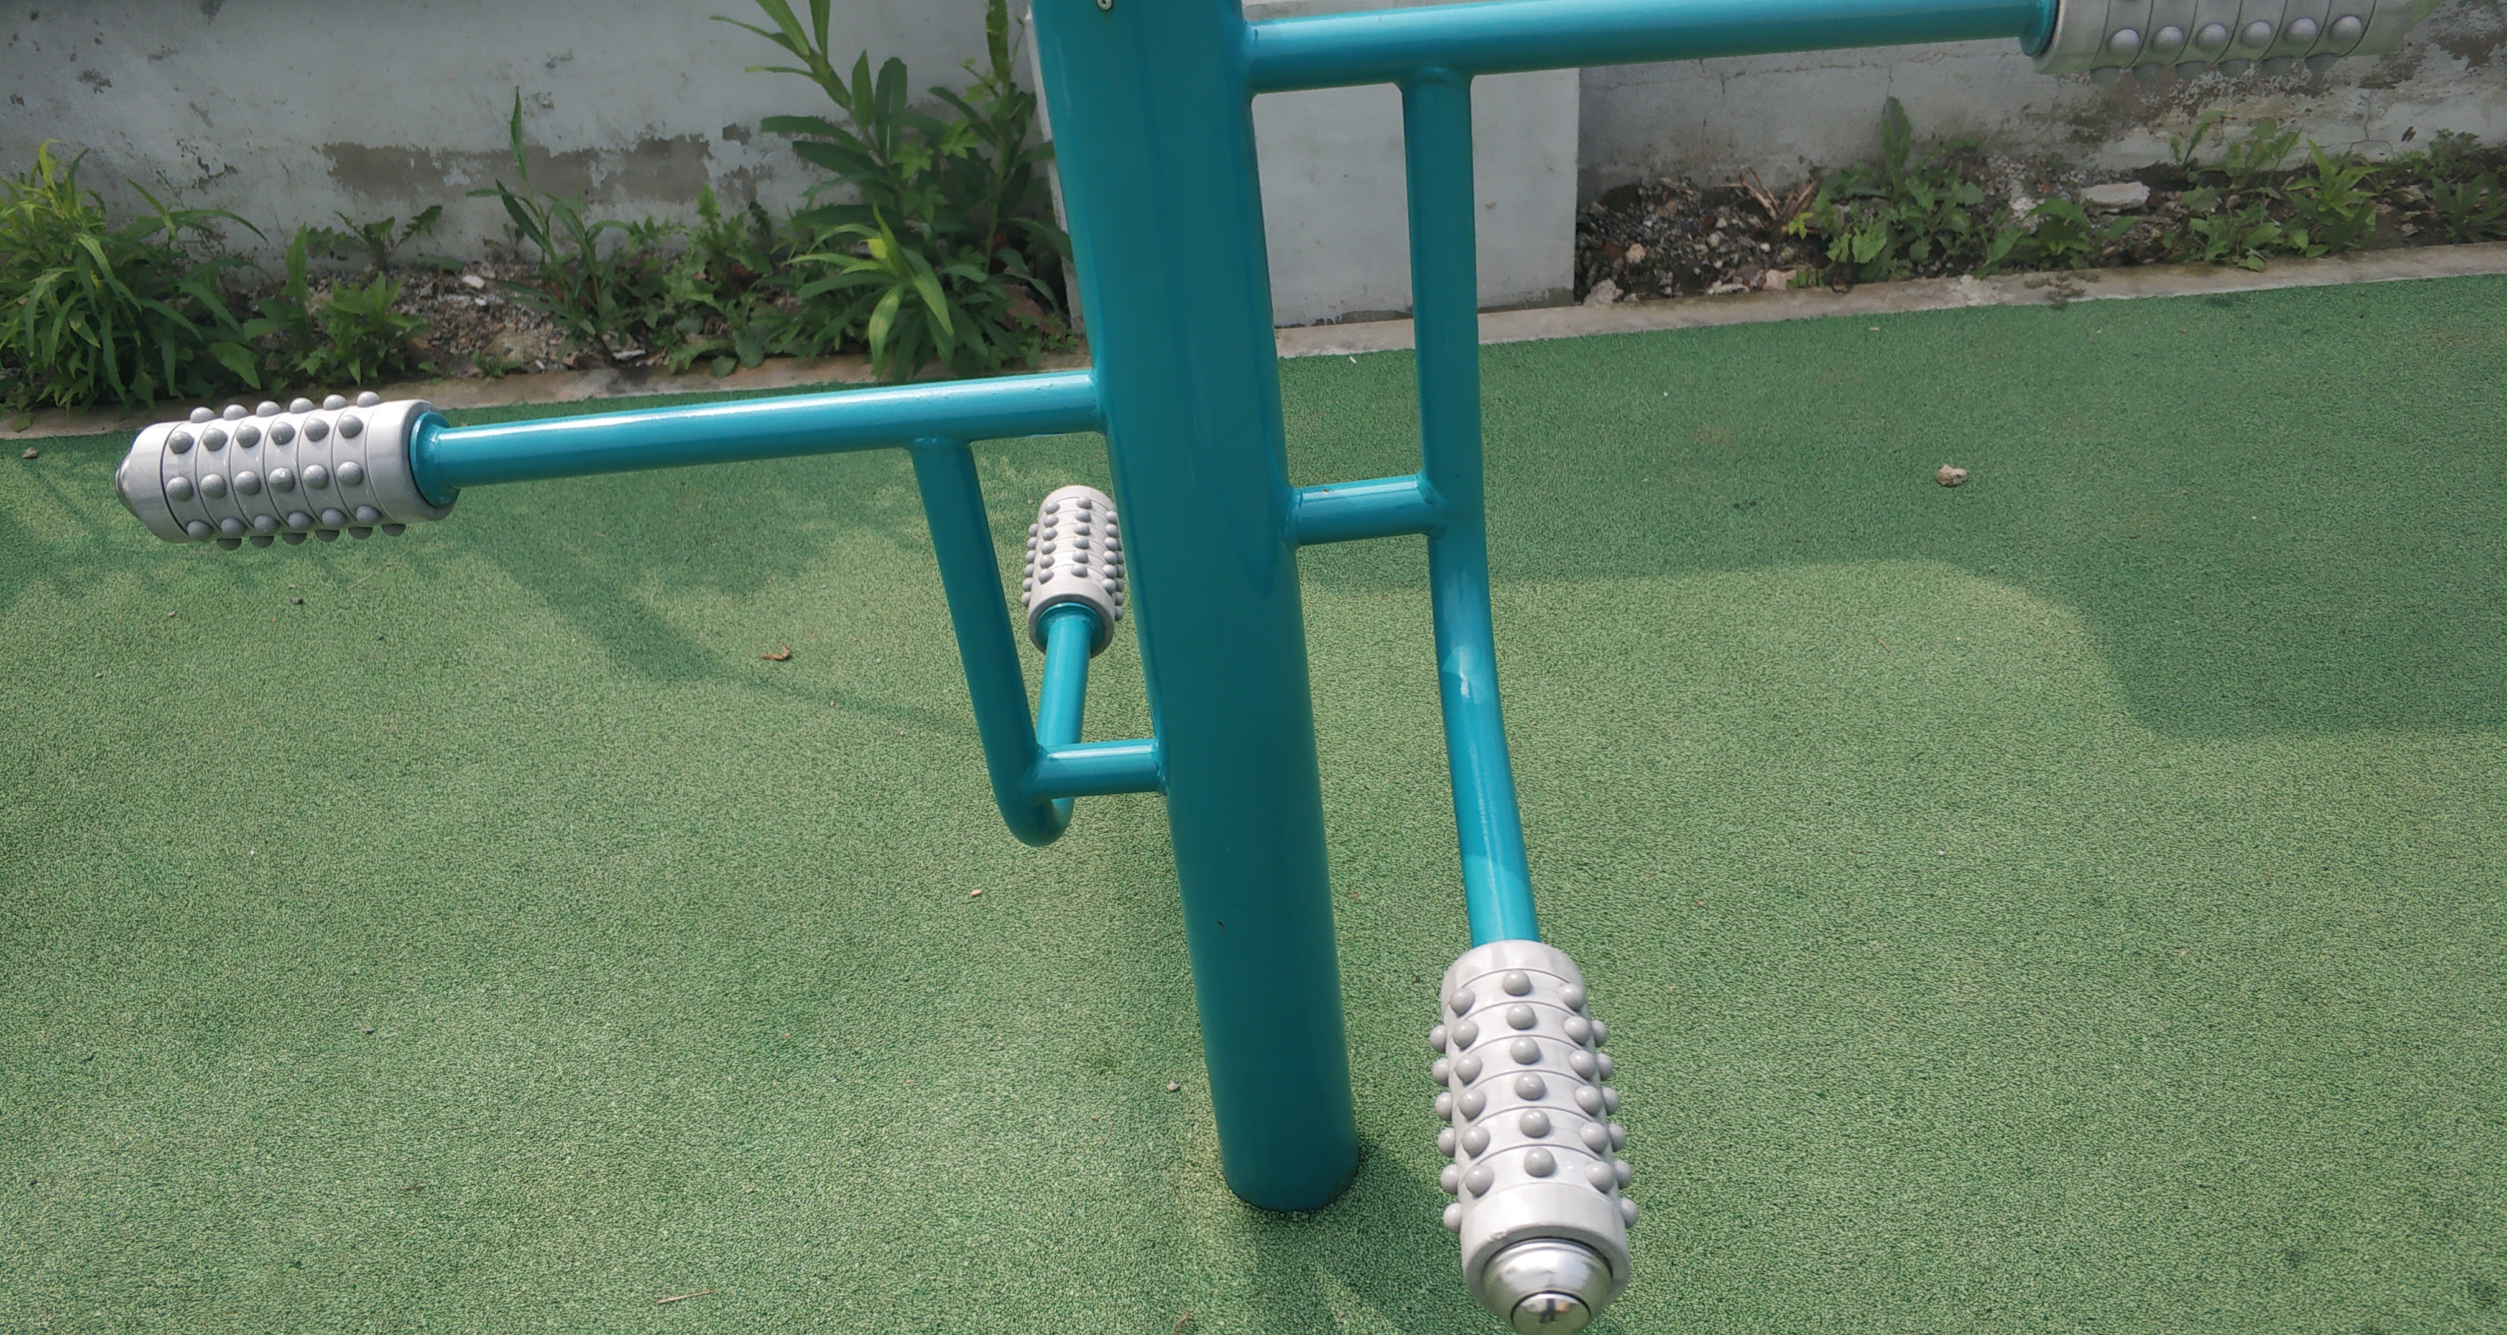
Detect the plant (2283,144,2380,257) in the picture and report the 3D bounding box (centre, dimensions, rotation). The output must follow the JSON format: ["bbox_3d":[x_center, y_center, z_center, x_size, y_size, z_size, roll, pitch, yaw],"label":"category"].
[{"bbox_3d":[1.552,-0.688,2.820,0.134,0.144,0.124,-4,38,4],"label":"plant"}]

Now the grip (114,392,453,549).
[{"bbox_3d":[-0.640,-0.125,1.274,0.207,0.094,0.094,-5,38,3],"label":"grip"}]

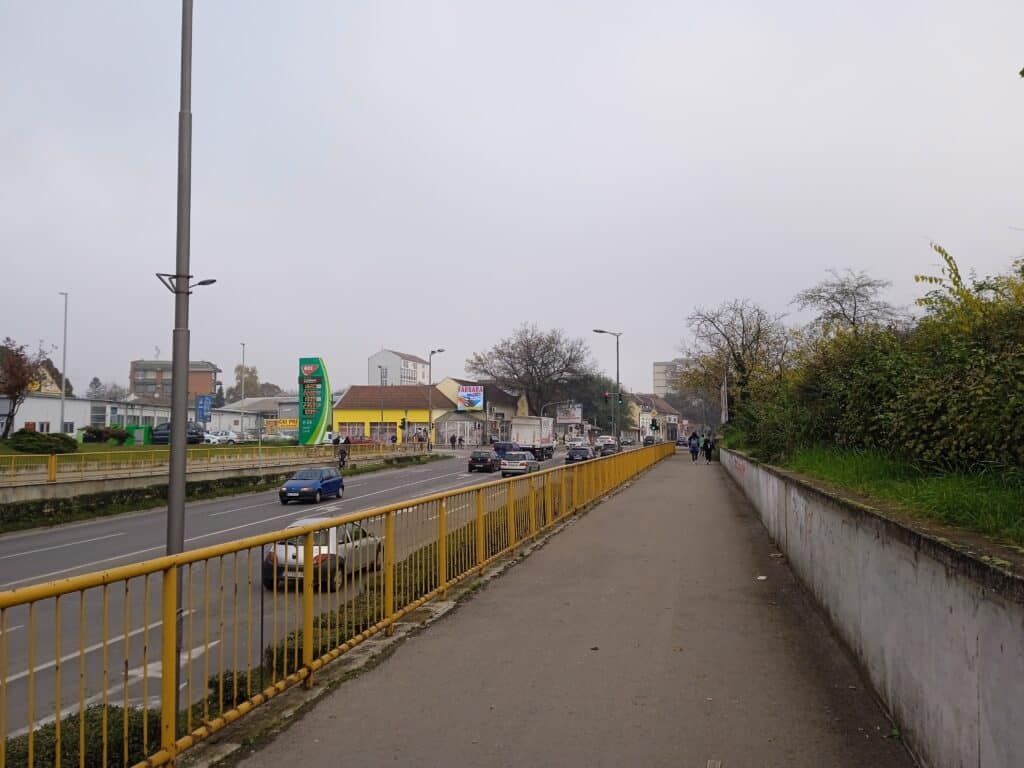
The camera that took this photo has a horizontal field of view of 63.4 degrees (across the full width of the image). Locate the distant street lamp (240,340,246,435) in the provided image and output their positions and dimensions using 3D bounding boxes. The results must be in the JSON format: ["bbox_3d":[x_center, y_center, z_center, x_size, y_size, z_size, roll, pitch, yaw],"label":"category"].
[{"bbox_3d":[-25.933,0.773,80.000,0.550,9.700,0.300,-1,-3,12],"label":"distant street lamp"}]

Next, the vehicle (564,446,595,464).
[{"bbox_3d":[5.300,5.386,63.090,1.750,1.450,4.200,-1,-4,13],"label":"vehicle"}]

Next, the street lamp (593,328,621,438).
[{"bbox_3d":[6.950,1.082,60.244,2.150,9.800,0.350,-1,-4,13],"label":"street lamp"}]

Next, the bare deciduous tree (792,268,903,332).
[{"bbox_3d":[16.800,-1.262,42.153,6.000,8.800,6.000,0,-3,0],"label":"bare deciduous tree"}]

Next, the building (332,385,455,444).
[{"bbox_3d":[-16.000,4.644,115.931,16.800,8.800,12.000,0,-3,0],"label":"building"}]

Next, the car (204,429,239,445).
[{"bbox_3d":[-31.300,5.907,89.807,3.950,1.430,1.680,0,-3,8],"label":"car"}]

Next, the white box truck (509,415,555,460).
[{"bbox_3d":[2.050,4.785,73.044,2.450,3.650,7.000,-1,-4,13],"label":"white box truck"}]

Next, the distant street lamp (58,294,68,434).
[{"bbox_3d":[-26.900,-0.661,49.630,0.650,9.600,0.300,0,-3,5],"label":"distant street lamp"}]

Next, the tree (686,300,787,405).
[{"bbox_3d":[14.094,-1.036,52.000,6.100,8.100,5.800,-1,-3,15],"label":"tree"}]

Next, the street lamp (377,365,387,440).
[{"bbox_3d":[-15.400,2.910,98.003,0.700,9.800,0.300,0,-3,5],"label":"street lamp"}]

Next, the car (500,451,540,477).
[{"bbox_3d":[0.570,4.940,51.200,1.740,1.440,4.450,-1,-3,11],"label":"car"}]

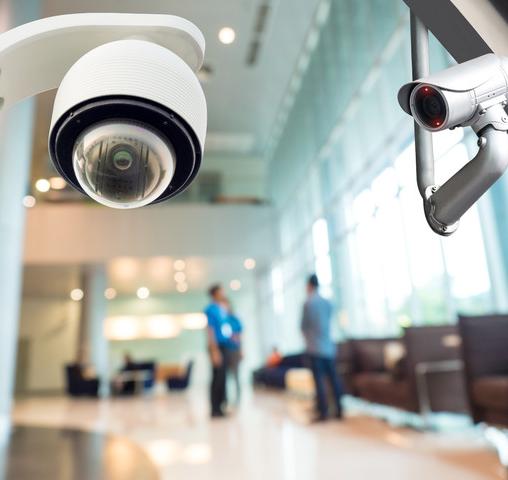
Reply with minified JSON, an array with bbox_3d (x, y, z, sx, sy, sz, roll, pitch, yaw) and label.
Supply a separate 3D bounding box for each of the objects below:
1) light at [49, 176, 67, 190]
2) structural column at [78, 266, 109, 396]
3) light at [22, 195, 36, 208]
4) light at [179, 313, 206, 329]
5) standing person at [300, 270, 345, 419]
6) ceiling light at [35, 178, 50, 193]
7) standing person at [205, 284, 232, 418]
[{"bbox_3d":[-6.289,-1.808,14.200,0.480,0.300,0.480,-4,-14,0],"label":"light"},{"bbox_3d":[-4.347,2.460,12.220,0.700,3.360,0.700,-4,-14,0],"label":"structural column"},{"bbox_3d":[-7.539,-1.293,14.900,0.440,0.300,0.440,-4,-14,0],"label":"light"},{"bbox_3d":[-1.718,2.286,12.600,0.750,0.400,0.350,-2,-14,-6],"label":"light"},{"bbox_3d":[0.806,1.238,5.315,0.460,1.700,0.290,7,-18,-37],"label":"standing person"},{"bbox_3d":[-6.769,-1.744,14.200,0.450,0.300,0.450,-4,-14,0],"label":"ceiling light"},{"bbox_3d":[-0.494,1.510,6.071,0.280,1.700,0.450,-11,-16,26],"label":"standing person"}]

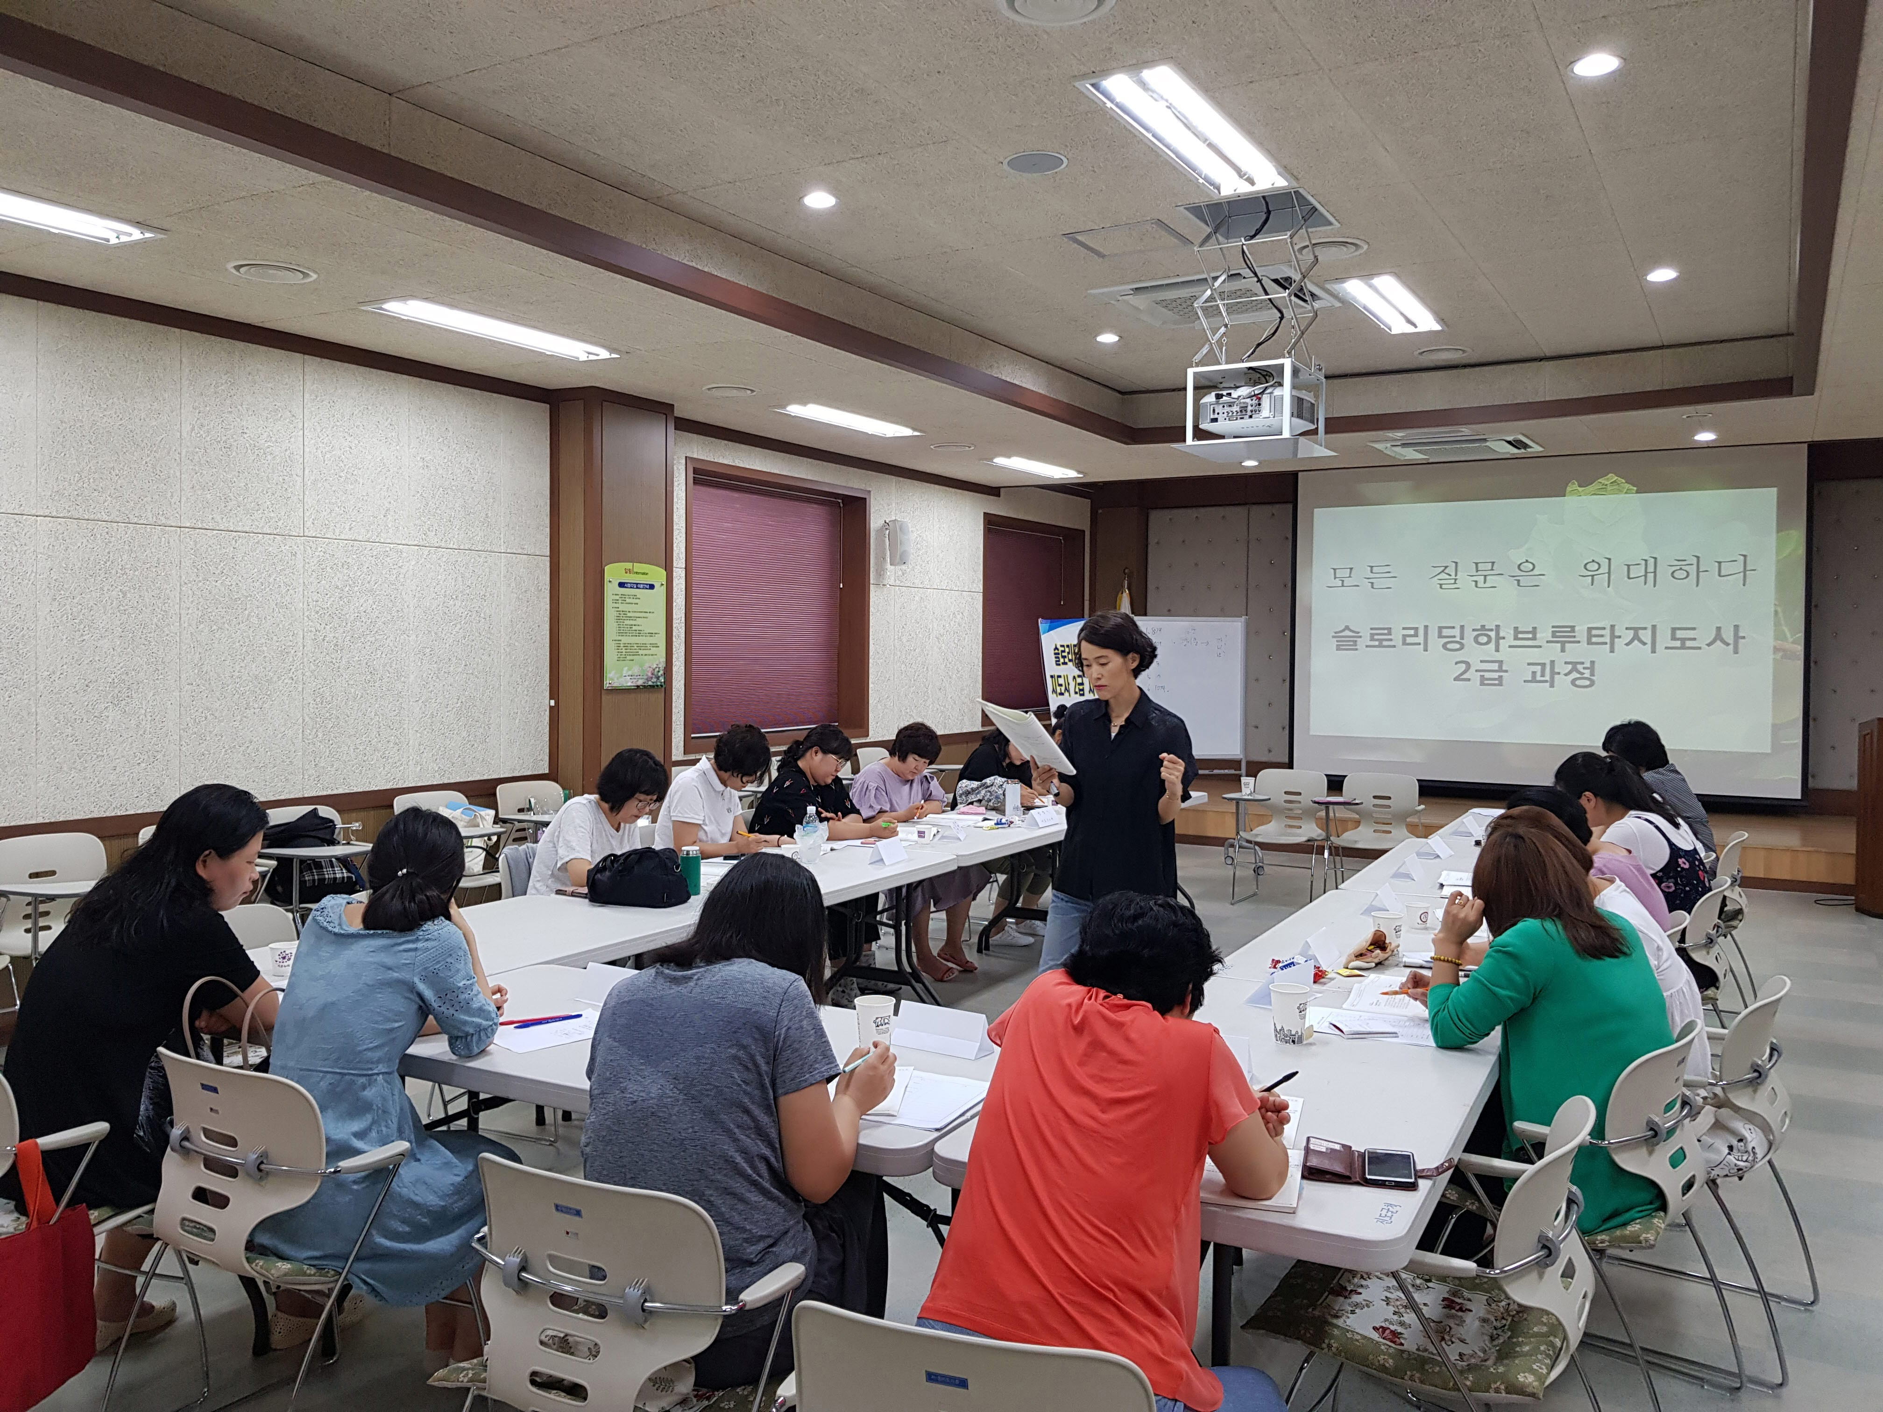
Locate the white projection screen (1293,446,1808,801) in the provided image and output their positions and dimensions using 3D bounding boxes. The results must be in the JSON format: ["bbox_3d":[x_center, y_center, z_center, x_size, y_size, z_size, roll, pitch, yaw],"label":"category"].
[{"bbox_3d":[5.085,-0.719,12.241,4.060,2.830,0.060,2,3,30],"label":"white projection screen"}]

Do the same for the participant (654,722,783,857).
[{"bbox_3d":[-0.875,0.699,5.807,0.760,1.250,0.500,2,3,26],"label":"participant"}]

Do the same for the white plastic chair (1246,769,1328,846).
[{"bbox_3d":[2.148,0.821,8.826,0.520,0.800,0.570,2,2,25],"label":"white plastic chair"}]

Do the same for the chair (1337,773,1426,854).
[{"bbox_3d":[2.655,0.856,8.862,0.600,0.830,0.610,2,2,34],"label":"chair"}]

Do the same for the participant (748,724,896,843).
[{"bbox_3d":[-0.553,0.704,6.280,0.780,1.220,0.520,2,3,25],"label":"participant"}]

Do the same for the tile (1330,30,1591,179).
[{"bbox_3d":[1.742,-1.953,4.659,0.610,0.015,1.120,2,3,31],"label":"tile"}]

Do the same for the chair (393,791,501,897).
[{"bbox_3d":[-2.365,0.847,6.808,0.520,0.800,0.570,-1,3,-41],"label":"chair"}]

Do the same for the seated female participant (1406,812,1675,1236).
[{"bbox_3d":[1.177,0.828,2.934,0.560,1.210,0.760,-1,3,-36],"label":"seated female participant"}]

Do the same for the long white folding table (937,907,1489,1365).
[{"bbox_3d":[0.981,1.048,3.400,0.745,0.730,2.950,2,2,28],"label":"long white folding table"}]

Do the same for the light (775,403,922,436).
[{"bbox_3d":[-0.588,-1.892,9.305,0.300,0.080,1.330,1,2,31],"label":"light"}]

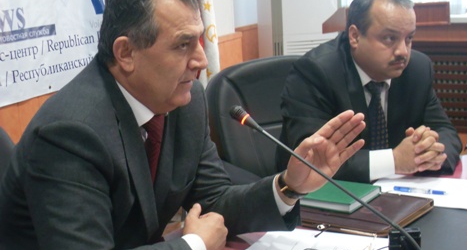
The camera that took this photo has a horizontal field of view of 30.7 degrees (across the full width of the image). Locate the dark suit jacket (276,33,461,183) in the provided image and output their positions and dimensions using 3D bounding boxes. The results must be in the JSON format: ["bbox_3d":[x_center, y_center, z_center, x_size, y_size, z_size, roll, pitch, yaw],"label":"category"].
[{"bbox_3d":[0.352,0.037,2.312,0.560,0.570,0.500,-11,14,-36],"label":"dark suit jacket"}]

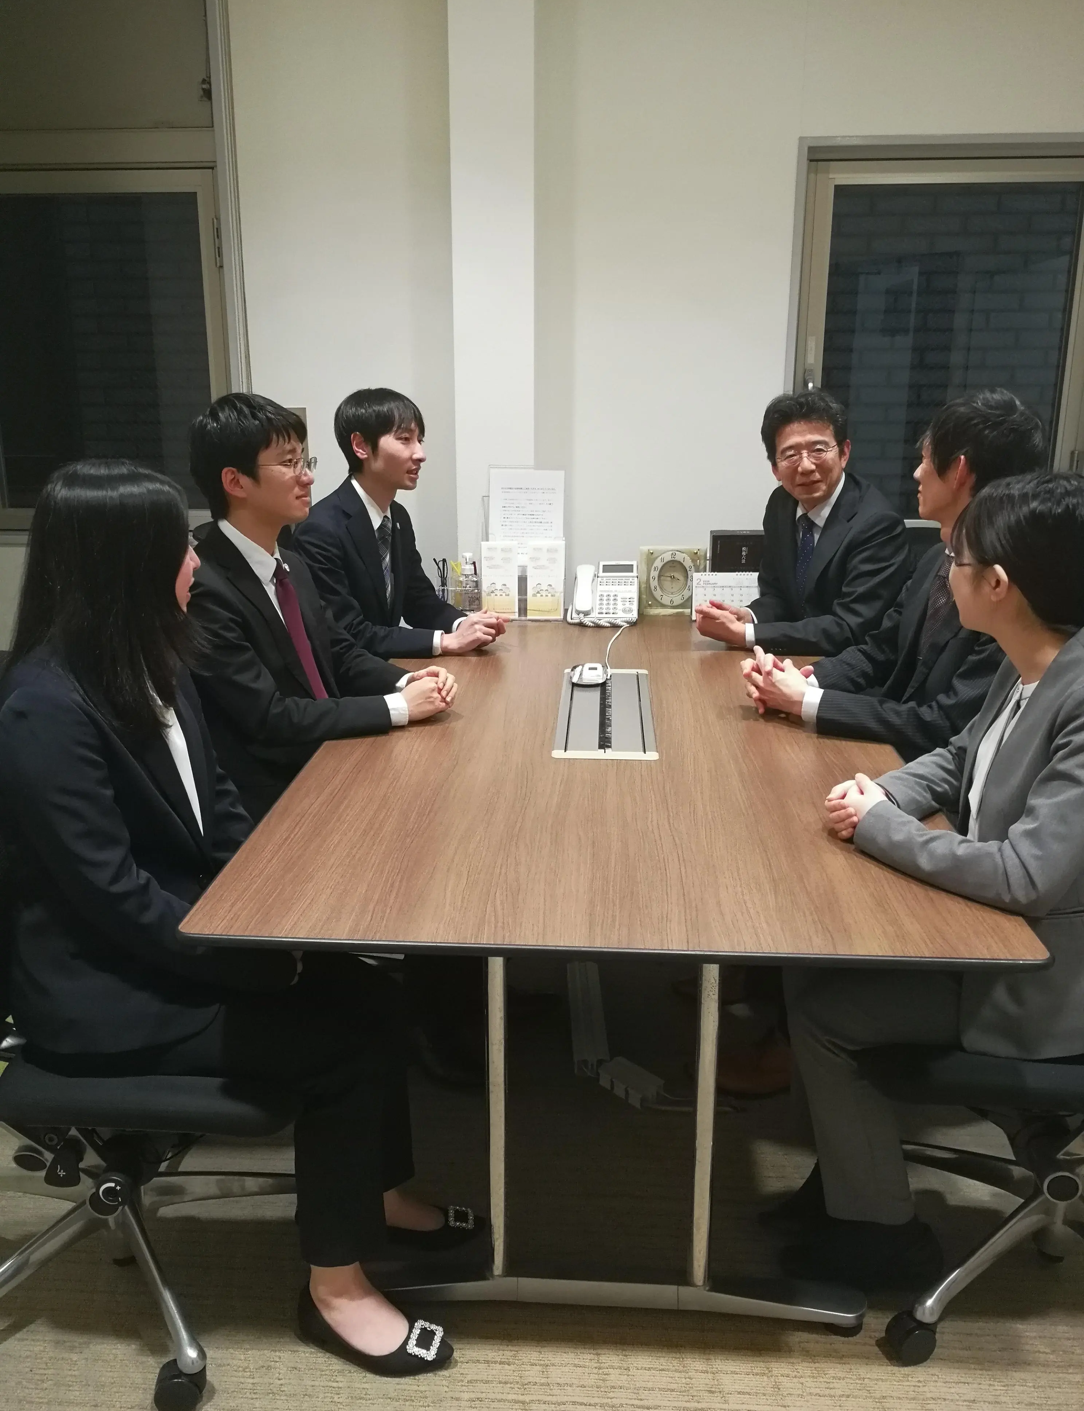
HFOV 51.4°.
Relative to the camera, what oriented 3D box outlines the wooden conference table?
[{"bbox_3d":[0.131,0.348,2.395,1.045,0.720,2.060,1,16,3],"label":"wooden conference table"}]

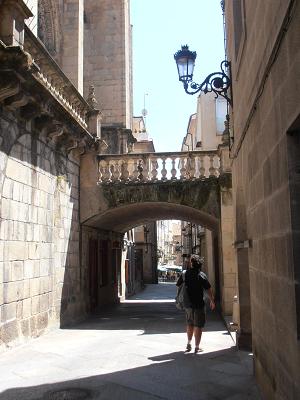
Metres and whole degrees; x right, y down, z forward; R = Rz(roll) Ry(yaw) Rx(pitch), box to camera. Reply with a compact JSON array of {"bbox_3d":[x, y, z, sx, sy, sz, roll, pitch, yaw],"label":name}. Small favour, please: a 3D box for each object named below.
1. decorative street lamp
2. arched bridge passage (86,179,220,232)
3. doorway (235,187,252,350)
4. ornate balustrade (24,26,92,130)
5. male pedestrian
[{"bbox_3d":[1.297,-3.048,12.481,1.400,1.560,0.530,-1,-6,6],"label":"decorative street lamp"},{"bbox_3d":[0.298,0.336,16.704,3.850,1.250,6.000,-1,-6,6],"label":"arched bridge passage"},{"bbox_3d":[1.727,1.231,9.649,0.320,2.900,1.250,-1,-6,6],"label":"doorway"},{"bbox_3d":[-1.900,-2.258,11.125,0.320,0.850,4.900,-1,-6,6],"label":"ornate balustrade"},{"bbox_3d":[0.780,1.798,8.937,0.660,1.690,0.480,-1,-6,-2],"label":"male pedestrian"}]

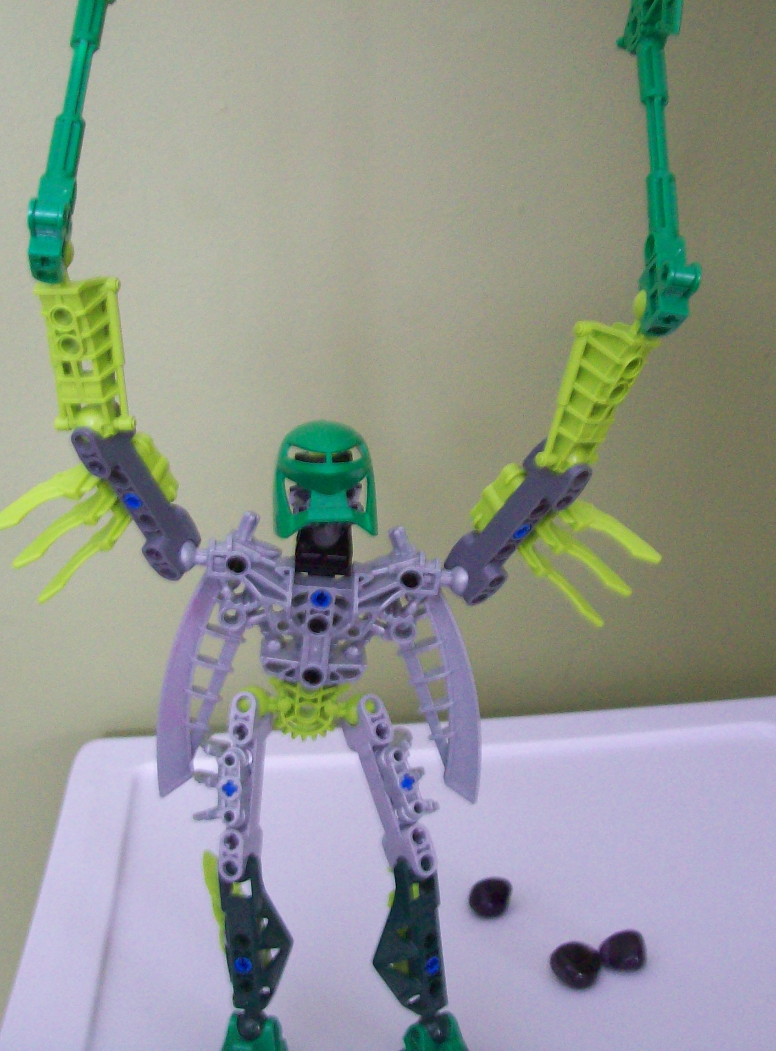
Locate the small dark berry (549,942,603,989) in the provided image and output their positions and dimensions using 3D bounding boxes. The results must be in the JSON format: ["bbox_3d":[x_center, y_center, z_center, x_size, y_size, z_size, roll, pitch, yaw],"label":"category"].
[{"bbox_3d":[0.062,0.145,0.482,0.017,0.015,0.017,-1,15,0],"label":"small dark berry"}]

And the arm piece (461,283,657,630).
[{"bbox_3d":[0.047,-0.018,0.395,0.050,0.085,0.032,2,16,-18],"label":"arm piece"}]

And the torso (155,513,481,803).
[{"bbox_3d":[-0.020,0.038,0.420,0.091,0.083,0.038,4,17,-4],"label":"torso"}]

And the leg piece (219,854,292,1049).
[{"bbox_3d":[-0.039,0.126,0.432,0.021,0.060,0.018,-3,15,-5],"label":"leg piece"}]

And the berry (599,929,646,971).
[{"bbox_3d":[0.079,0.143,0.490,0.015,0.013,0.015,-1,15,0],"label":"berry"}]

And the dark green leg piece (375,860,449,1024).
[{"bbox_3d":[0.007,0.124,0.432,0.022,0.057,0.018,-3,15,5],"label":"dark green leg piece"}]

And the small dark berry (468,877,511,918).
[{"bbox_3d":[0.036,0.135,0.526,0.016,0.013,0.015,-1,15,0],"label":"small dark berry"}]

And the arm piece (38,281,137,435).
[{"bbox_3d":[-0.082,-0.046,0.394,0.021,0.044,0.018,0,15,17],"label":"arm piece"}]

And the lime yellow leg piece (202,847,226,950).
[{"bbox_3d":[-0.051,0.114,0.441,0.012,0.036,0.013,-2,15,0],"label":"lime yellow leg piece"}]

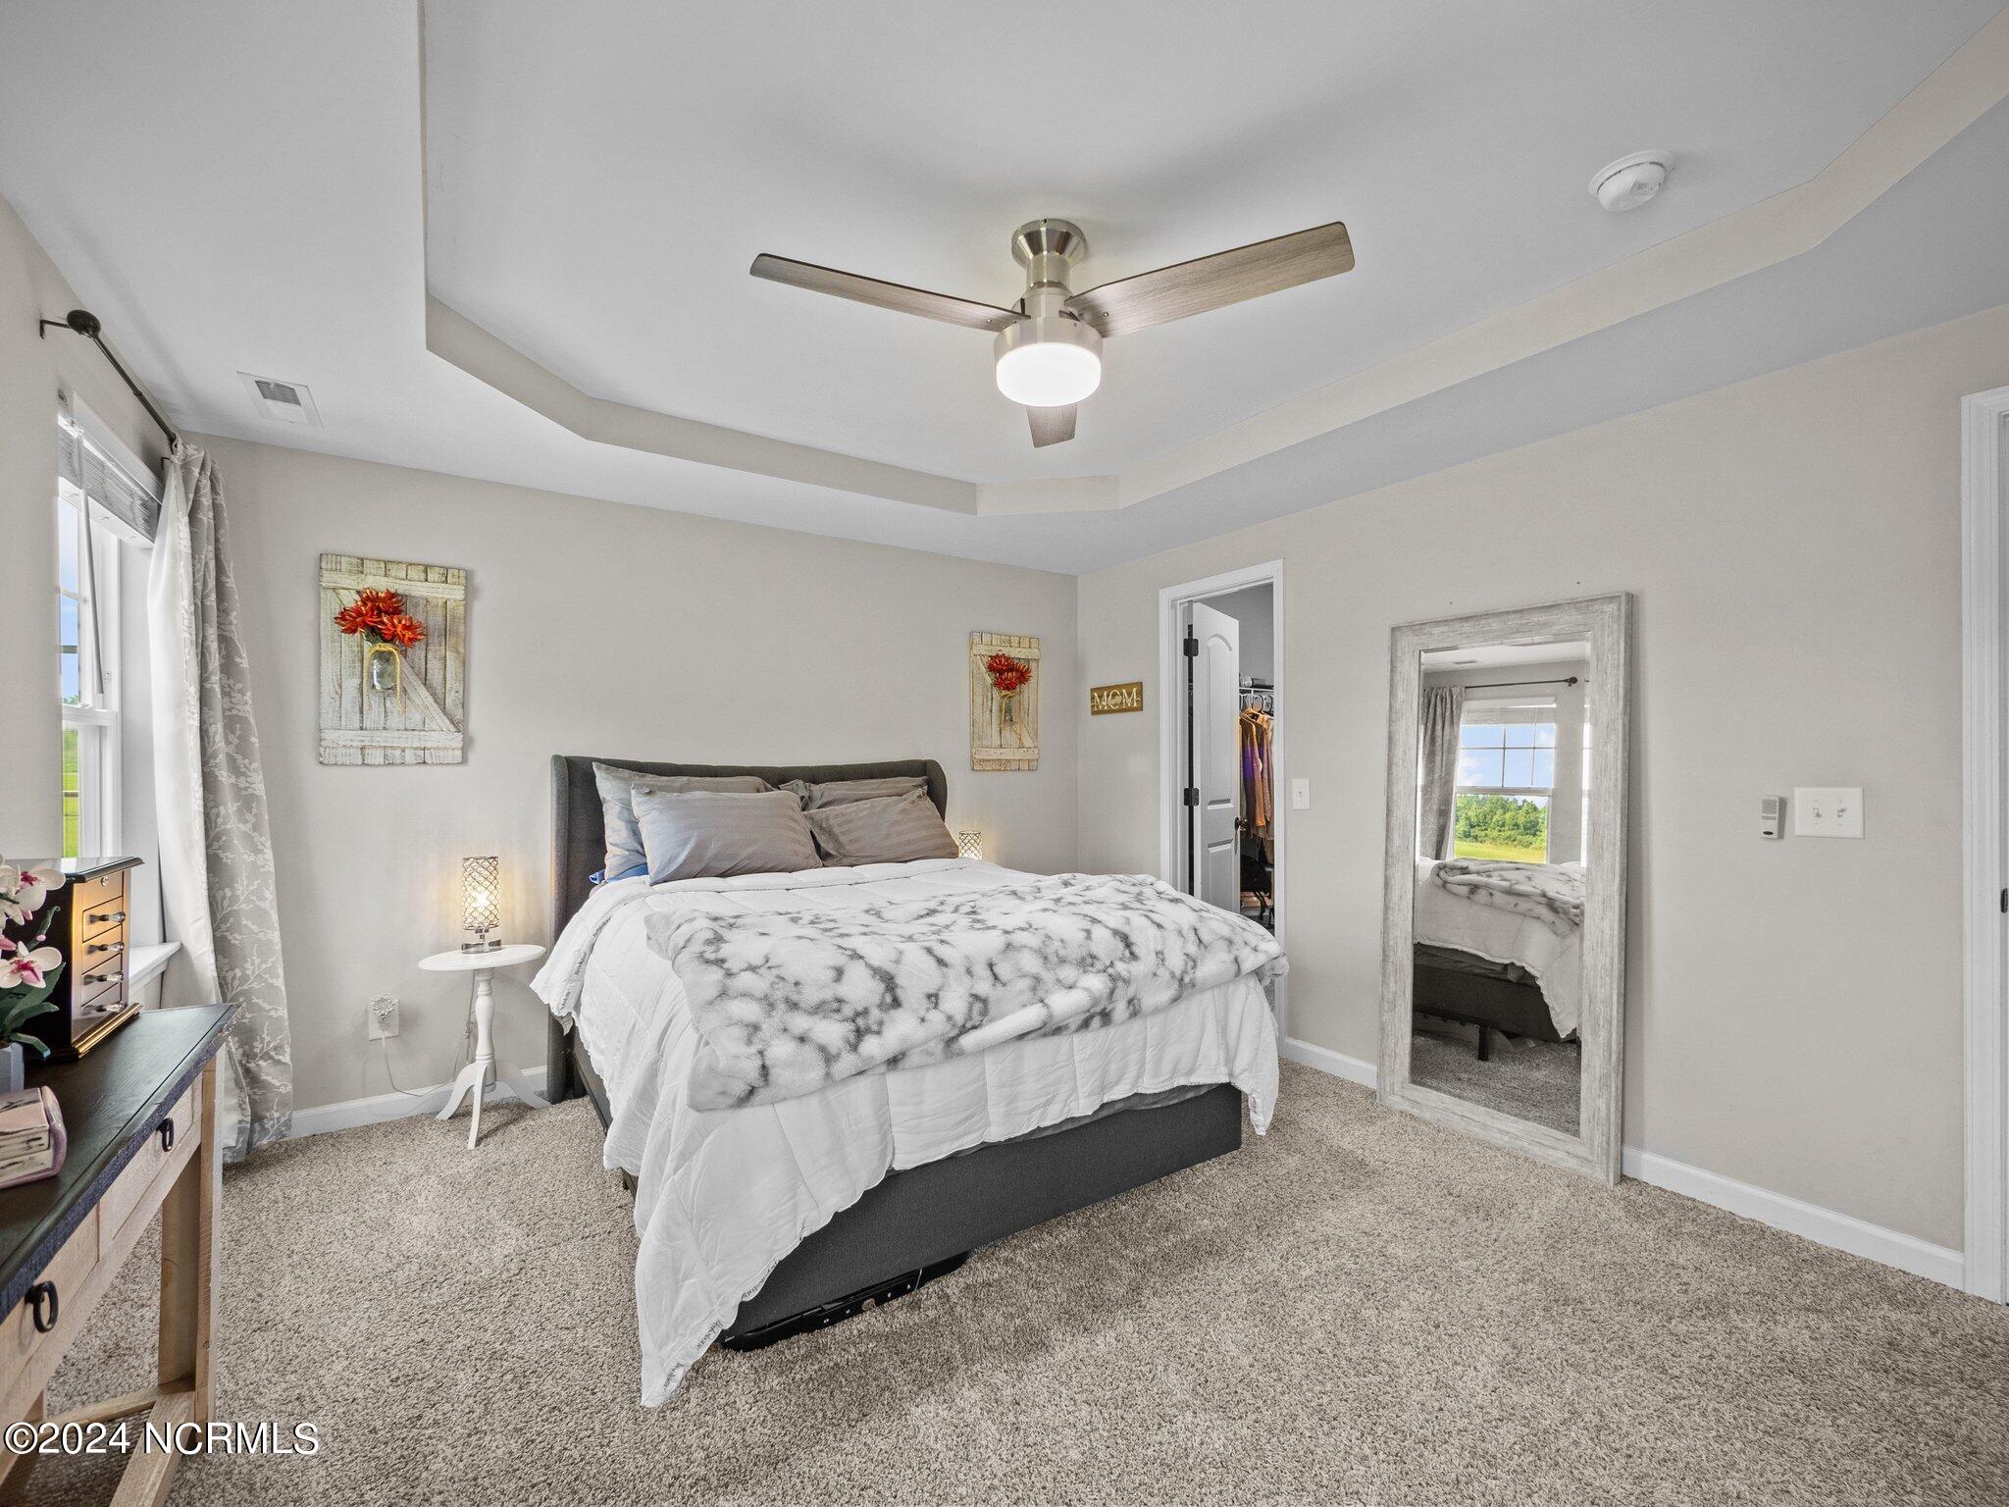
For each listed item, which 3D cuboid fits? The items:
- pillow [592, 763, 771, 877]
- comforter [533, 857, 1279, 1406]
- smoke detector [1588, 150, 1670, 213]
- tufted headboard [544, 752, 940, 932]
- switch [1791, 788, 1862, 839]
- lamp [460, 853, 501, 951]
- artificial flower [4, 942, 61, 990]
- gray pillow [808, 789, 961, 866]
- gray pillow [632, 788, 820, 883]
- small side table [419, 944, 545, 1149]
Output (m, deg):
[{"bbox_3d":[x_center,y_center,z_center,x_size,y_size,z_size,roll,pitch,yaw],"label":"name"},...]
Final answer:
[{"bbox_3d":[-1.262,0.267,3.229,0.670,0.440,0.160,0,-14,-34],"label":"pillow"},{"bbox_3d":[-0.387,0.839,2.679,1.858,0.845,1.658,0,0,-34],"label":"comforter"},{"bbox_3d":[1.283,-1.159,1.664,0.139,0.047,0.139,0,0,-34],"label":"smoke detector"},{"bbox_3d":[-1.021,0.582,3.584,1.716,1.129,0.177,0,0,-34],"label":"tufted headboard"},{"bbox_3d":[2.168,0.156,2.139,0.012,0.127,0.130,0,0,-34],"label":"switch"},{"bbox_3d":[-1.850,0.549,2.888,0.120,0.335,0.120,0,0,-34],"label":"lamp"},{"bbox_3d":[-1.482,0.324,1.238,0.066,0.065,0.040,0,0,-41],"label":"artificial flower"},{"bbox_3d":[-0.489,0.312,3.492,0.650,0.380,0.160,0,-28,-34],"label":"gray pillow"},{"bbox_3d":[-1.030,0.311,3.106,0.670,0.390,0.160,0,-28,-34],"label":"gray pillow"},{"bbox_3d":[-1.833,1.015,2.872,0.385,0.595,0.385,0,0,-34],"label":"small side table"}]

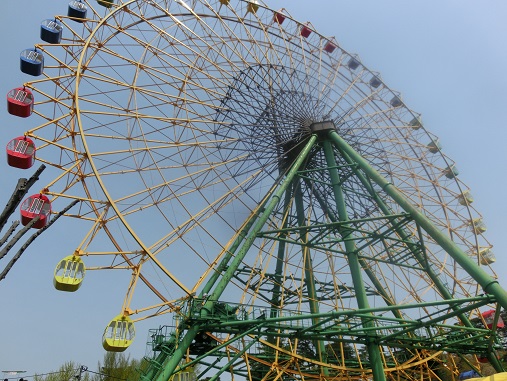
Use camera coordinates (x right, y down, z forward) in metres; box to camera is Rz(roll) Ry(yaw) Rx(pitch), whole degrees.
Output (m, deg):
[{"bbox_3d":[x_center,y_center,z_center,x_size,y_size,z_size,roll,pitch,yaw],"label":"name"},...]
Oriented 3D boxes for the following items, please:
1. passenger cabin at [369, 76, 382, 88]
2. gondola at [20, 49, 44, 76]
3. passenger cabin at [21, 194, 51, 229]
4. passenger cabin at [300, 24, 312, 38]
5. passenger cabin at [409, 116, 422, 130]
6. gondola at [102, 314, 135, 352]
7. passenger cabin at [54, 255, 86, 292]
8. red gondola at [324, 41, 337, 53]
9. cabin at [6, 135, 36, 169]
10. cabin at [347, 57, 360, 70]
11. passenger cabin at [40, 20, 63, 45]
[{"bbox_3d":[21.030,-18.704,62.954,1.710,1.910,1.268,14,-40,-23],"label":"passenger cabin"},{"bbox_3d":[-18.913,-11.032,31.342,1.710,1.910,1.268,14,-40,-23],"label":"gondola"},{"bbox_3d":[-14.546,1.374,24.658,1.710,1.910,1.268,14,-40,-23],"label":"passenger cabin"},{"bbox_3d":[8.894,-26.717,61.130,1.710,1.910,1.268,14,-40,-23],"label":"passenger cabin"},{"bbox_3d":[27.207,-11.264,61.155,1.710,1.910,1.268,14,-40,-23],"label":"passenger cabin"},{"bbox_3d":[-8.374,8.900,22.859,1.710,1.910,1.268,14,-40,-23],"label":"gondola"},{"bbox_3d":[-11.736,5.292,23.463,1.710,1.910,1.268,14,-40,-23],"label":"passenger cabin"},{"bbox_3d":[13.246,-24.561,62.334,1.710,1.910,1.268,14,-40,-23],"label":"red gondola"},{"bbox_3d":[-16.720,-2.737,26.407,1.710,1.910,1.268,14,-40,-23],"label":"cabin"},{"bbox_3d":[17.219,-21.977,62.948,1.710,1.910,1.268,14,-40,-23],"label":"cabin"},{"bbox_3d":[-18.867,-14.965,34.377,1.710,1.910,1.268,14,-40,-23],"label":"passenger cabin"}]

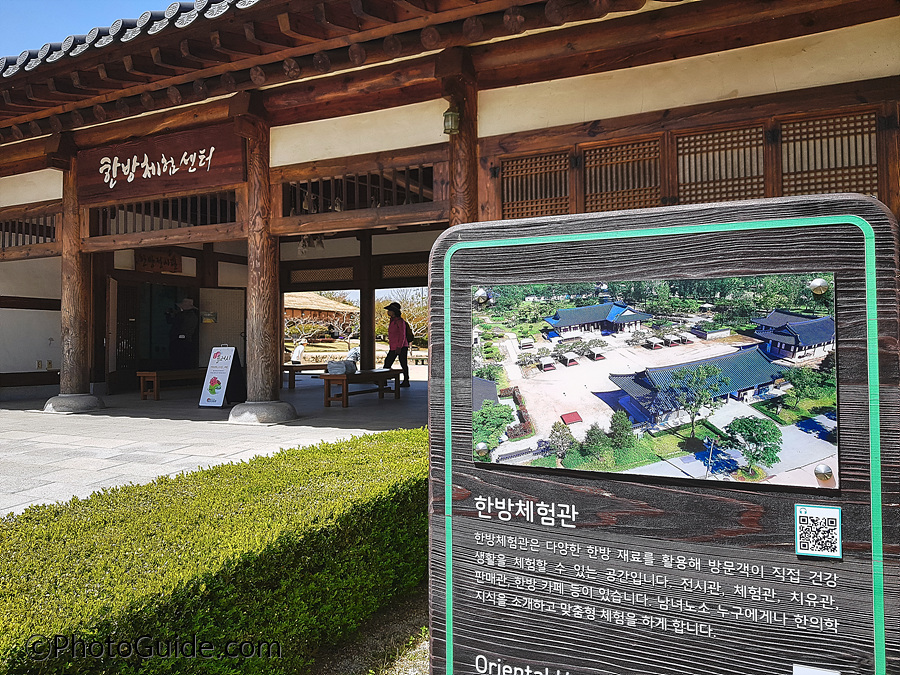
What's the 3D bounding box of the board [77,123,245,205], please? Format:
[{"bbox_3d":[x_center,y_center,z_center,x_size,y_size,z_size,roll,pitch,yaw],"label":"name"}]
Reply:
[{"bbox_3d":[-3.372,-1.954,7.723,2.621,0.660,0.060,0,0,25],"label":"board"}]

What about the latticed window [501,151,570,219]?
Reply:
[{"bbox_3d":[0.786,-1.122,6.192,0.663,1.058,0.061,0,-1,25],"label":"latticed window"}]

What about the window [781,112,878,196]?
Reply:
[{"bbox_3d":[2.903,-1.155,5.187,0.655,1.058,0.061,0,-1,25],"label":"window"}]

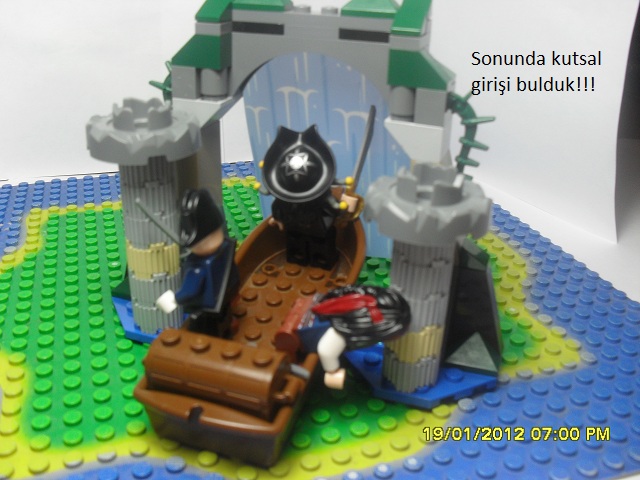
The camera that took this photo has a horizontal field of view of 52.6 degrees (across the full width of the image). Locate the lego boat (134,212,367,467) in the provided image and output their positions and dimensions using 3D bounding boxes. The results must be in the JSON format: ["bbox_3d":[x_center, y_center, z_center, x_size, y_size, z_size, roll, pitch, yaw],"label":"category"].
[{"bbox_3d":[-0.009,0.016,0.196,0.041,0.021,0.110,9,35,17],"label":"lego boat"}]

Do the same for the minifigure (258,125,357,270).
[{"bbox_3d":[-0.002,-0.013,0.206,0.031,0.047,0.022,9,35,17],"label":"minifigure"}]

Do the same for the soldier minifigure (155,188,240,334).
[{"bbox_3d":[-0.029,0.009,0.174,0.022,0.046,0.024,9,35,17],"label":"soldier minifigure"}]

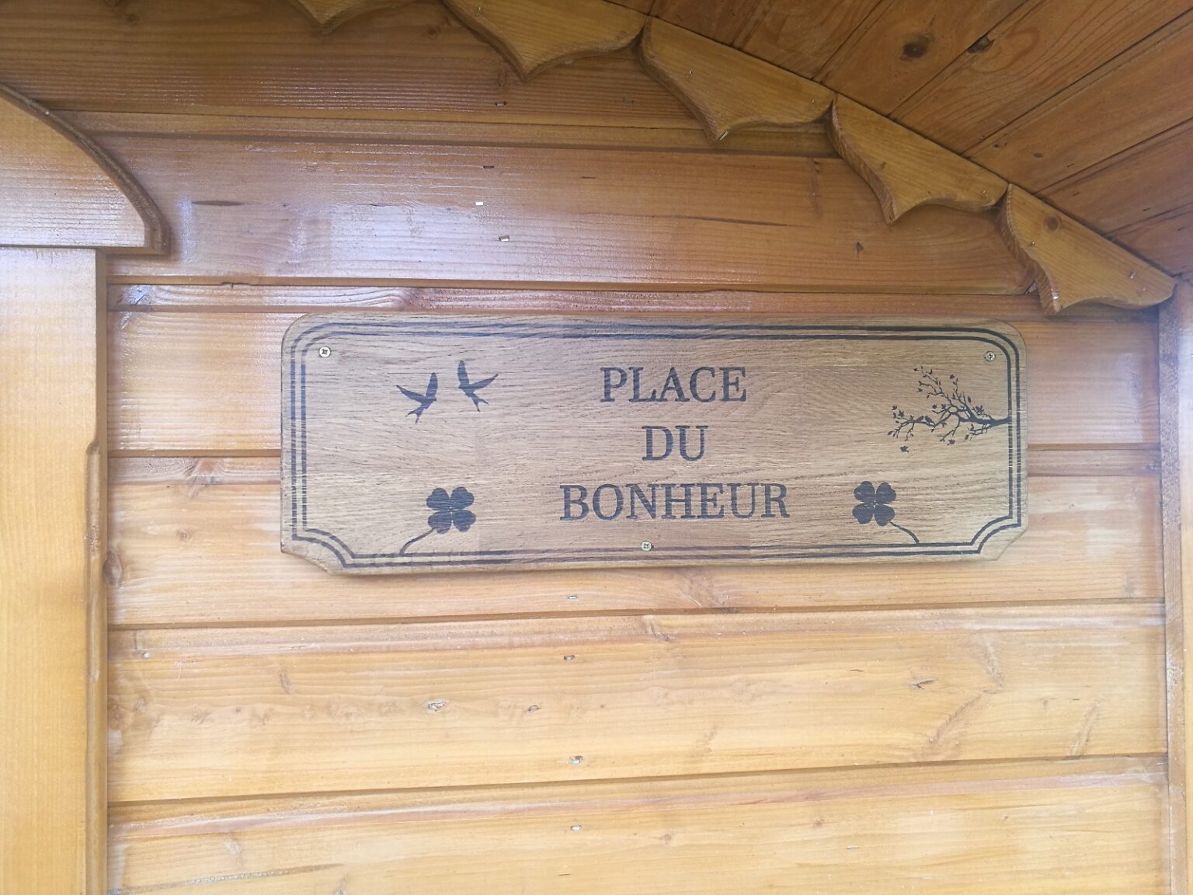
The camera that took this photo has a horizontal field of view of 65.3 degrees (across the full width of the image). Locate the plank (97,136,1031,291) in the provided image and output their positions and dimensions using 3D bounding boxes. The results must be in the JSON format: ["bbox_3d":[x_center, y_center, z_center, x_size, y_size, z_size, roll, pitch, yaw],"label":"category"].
[{"bbox_3d":[-0.004,-0.179,0.741,0.738,0.110,0.020,0,-1,-6],"label":"plank"}]

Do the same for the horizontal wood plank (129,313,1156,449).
[{"bbox_3d":[0.052,-0.051,0.744,0.837,0.108,0.020,0,-1,-6],"label":"horizontal wood plank"}]

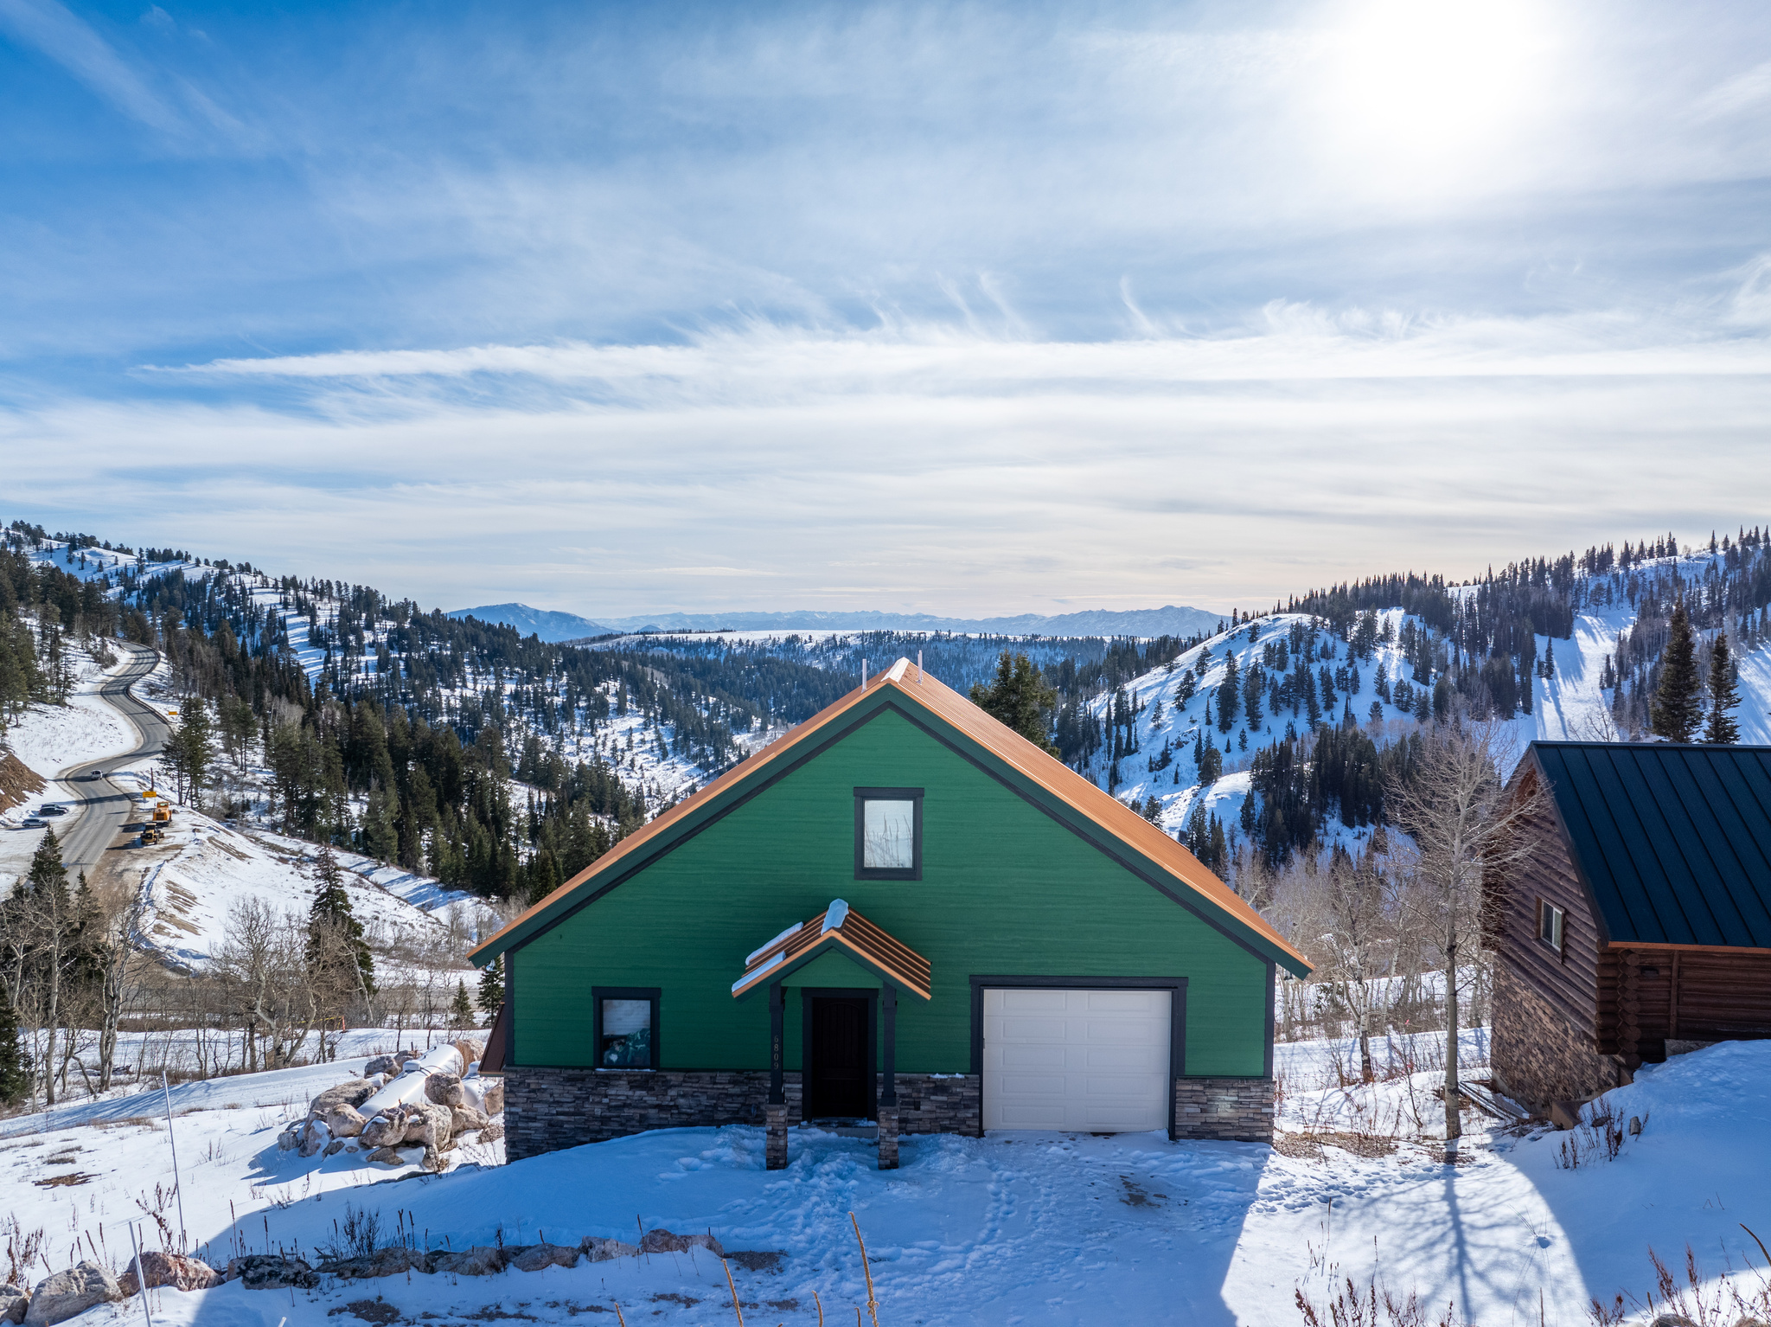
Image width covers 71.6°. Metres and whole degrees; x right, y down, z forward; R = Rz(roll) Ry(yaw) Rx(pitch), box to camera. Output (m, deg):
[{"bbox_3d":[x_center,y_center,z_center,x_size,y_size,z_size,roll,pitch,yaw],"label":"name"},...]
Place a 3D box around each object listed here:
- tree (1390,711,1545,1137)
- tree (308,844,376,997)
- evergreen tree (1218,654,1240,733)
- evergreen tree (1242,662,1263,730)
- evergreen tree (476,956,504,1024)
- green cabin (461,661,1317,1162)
[{"bbox_3d":[9.755,4.491,20.600,2.625,7.142,2.625,0,2,0],"label":"tree"},{"bbox_3d":[-37.713,18.341,85.000,4.792,11.884,4.792,0,2,0],"label":"tree"},{"bbox_3d":[74.250,6.420,265.000,4.781,17.047,4.781,0,2,0],"label":"evergreen tree"},{"bbox_3d":[79.330,7.017,265.000,4.781,14.655,4.781,0,2,0],"label":"evergreen tree"},{"bbox_3d":[-25.043,20.610,78.000,1.891,5.063,1.891,0,2,0],"label":"evergreen tree"},{"bbox_3d":[0.176,4.045,24.063,13.681,8.121,10.855,0,2,2],"label":"green cabin"}]

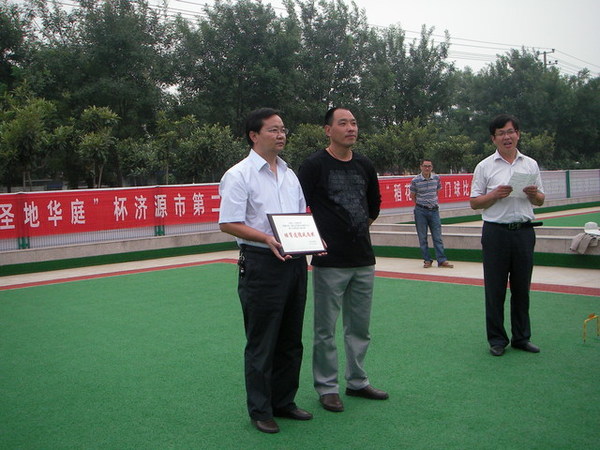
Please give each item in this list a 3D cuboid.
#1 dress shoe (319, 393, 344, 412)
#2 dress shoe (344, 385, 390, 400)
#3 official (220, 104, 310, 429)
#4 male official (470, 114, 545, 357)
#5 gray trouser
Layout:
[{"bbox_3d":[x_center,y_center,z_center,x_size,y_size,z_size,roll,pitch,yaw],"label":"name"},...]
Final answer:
[{"bbox_3d":[0.167,1.024,3.941,0.105,0.110,0.285,-4,3,-24],"label":"dress shoe"},{"bbox_3d":[0.411,1.009,4.075,0.285,0.110,0.105,-1,3,28],"label":"dress shoe"},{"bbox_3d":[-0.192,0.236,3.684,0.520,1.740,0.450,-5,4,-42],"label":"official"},{"bbox_3d":[1.584,0.073,5.076,0.550,1.770,0.420,-3,3,-3],"label":"male official"},{"bbox_3d":[0.259,0.567,3.992,0.410,0.910,0.310,-4,3,-29],"label":"gray trouser"}]

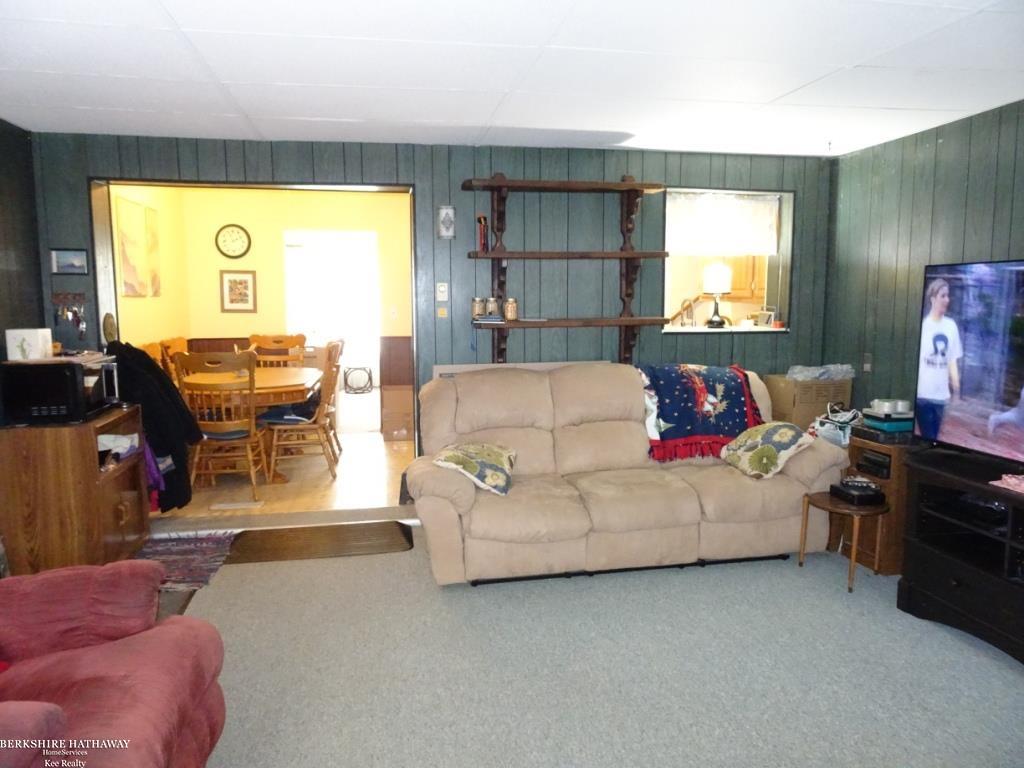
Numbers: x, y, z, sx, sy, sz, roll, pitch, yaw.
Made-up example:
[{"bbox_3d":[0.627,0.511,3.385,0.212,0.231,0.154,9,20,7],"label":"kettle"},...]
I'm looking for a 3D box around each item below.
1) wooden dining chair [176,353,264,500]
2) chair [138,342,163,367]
[{"bbox_3d":[-1.958,0.270,4.955,0.490,1.030,0.600,-1,7,-10],"label":"wooden dining chair"},{"bbox_3d":[-2.459,0.224,5.442,0.540,1.030,0.510,-2,7,-10],"label":"chair"}]

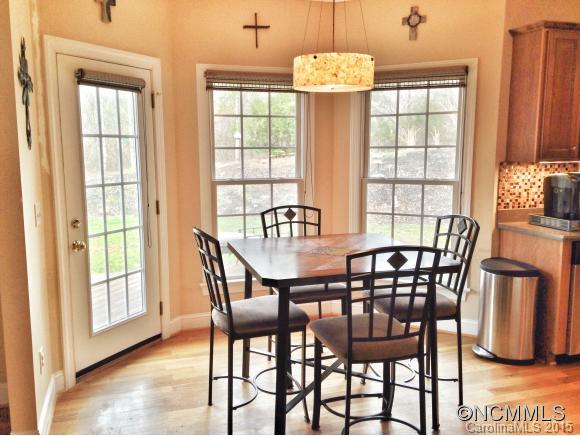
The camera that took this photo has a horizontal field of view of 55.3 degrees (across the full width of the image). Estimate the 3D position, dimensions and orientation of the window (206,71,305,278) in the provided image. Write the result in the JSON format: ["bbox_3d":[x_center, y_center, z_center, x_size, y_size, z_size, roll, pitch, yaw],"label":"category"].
[{"bbox_3d":[-0.260,-0.342,4.610,0.853,1.702,0.101,-3,8,-19],"label":"window"}]

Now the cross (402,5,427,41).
[{"bbox_3d":[0.970,-1.525,4.334,0.190,0.257,0.025,3,8,26],"label":"cross"}]

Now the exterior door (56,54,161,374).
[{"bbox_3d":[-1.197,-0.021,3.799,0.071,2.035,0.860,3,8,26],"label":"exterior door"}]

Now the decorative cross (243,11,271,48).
[{"bbox_3d":[-0.264,-1.500,4.425,0.232,0.275,0.020,-3,8,-19],"label":"decorative cross"}]

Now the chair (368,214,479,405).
[{"bbox_3d":[0.763,0.538,3.337,0.545,1.091,0.460,-2,8,-14],"label":"chair"}]

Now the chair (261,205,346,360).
[{"bbox_3d":[0.109,0.489,3.733,0.460,1.091,0.545,-3,8,-20],"label":"chair"}]

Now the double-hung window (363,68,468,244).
[{"bbox_3d":[0.984,-0.336,4.525,0.843,1.702,0.101,3,8,26],"label":"double-hung window"}]

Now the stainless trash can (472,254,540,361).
[{"bbox_3d":[1.517,0.663,4.002,0.333,0.662,0.455,-3,8,-17],"label":"stainless trash can"}]

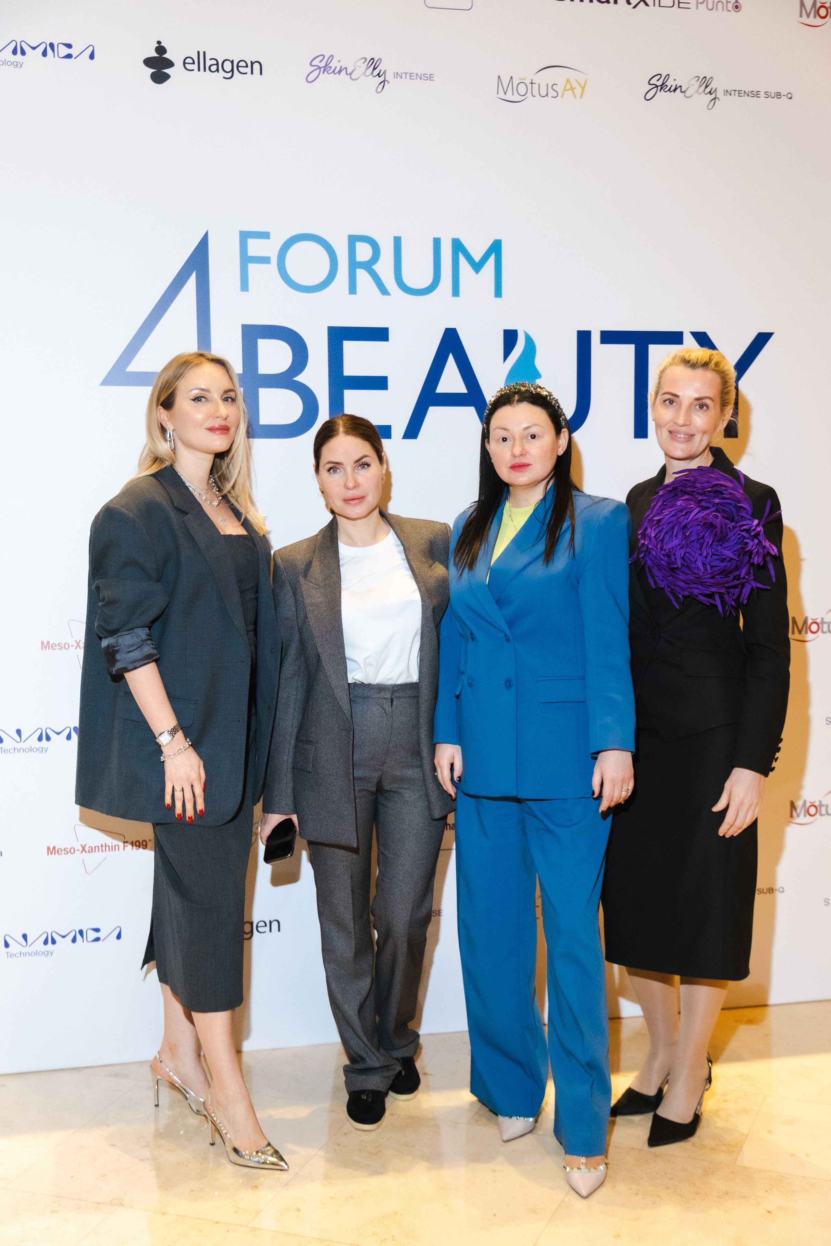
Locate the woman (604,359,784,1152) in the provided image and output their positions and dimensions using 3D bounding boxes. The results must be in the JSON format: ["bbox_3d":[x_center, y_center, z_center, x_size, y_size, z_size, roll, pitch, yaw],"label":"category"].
[{"bbox_3d":[0.643,0.277,3.275,0.470,1.800,0.380,3,6,36],"label":"woman"}]

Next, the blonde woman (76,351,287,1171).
[{"bbox_3d":[-0.517,0.297,3.255,0.510,1.790,0.480,-5,6,-40],"label":"blonde woman"}]

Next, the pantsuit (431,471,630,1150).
[{"bbox_3d":[0.263,0.439,3.127,0.470,1.470,0.380,1,5,22],"label":"pantsuit"}]

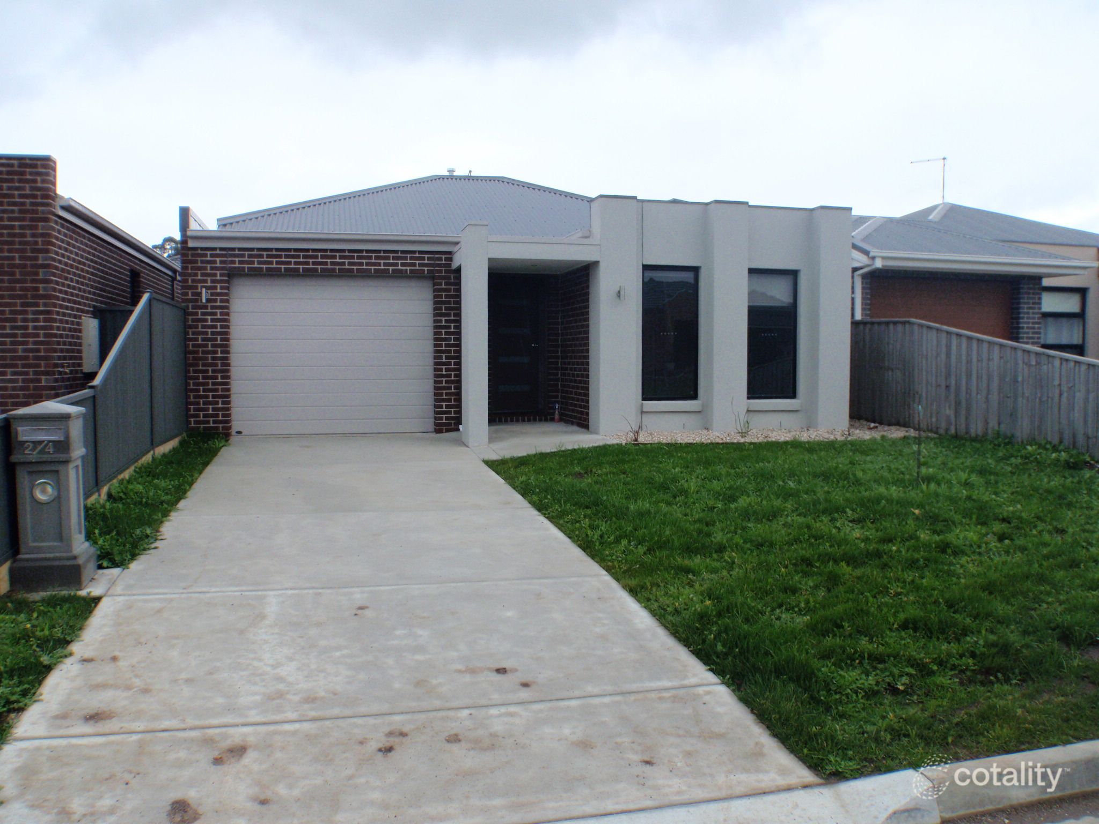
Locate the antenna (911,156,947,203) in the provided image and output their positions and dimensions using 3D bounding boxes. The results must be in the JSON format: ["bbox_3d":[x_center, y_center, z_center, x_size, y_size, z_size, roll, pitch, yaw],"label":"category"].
[{"bbox_3d":[8.678,-5.273,20.329,0.780,1.050,0.350,2,4,33],"label":"antenna"}]

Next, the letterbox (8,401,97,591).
[{"bbox_3d":[-3.024,0.487,5.404,0.385,1.115,0.385,-1,3,-14],"label":"letterbox"}]

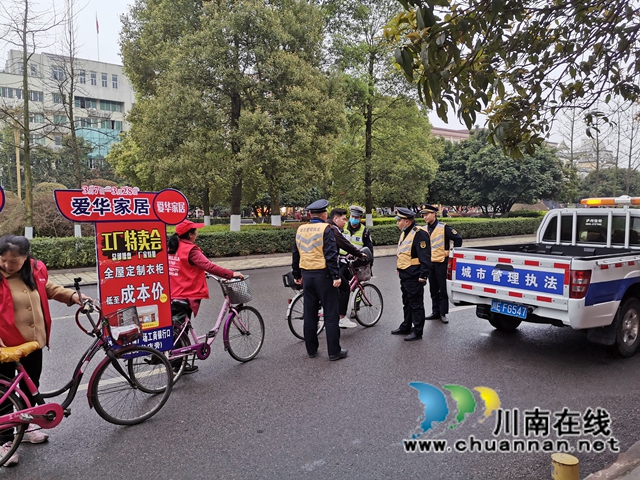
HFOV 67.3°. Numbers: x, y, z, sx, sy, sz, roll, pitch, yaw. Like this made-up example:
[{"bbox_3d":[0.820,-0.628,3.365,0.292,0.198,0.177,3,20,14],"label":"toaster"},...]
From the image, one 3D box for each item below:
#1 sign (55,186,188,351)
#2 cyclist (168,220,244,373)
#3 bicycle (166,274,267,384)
[{"bbox_3d":[-1.725,0.268,4.220,1.130,1.500,0.060,-3,5,-35],"label":"sign"},{"bbox_3d":[-1.225,0.578,4.959,0.500,1.580,0.800,4,6,44],"label":"cyclist"},{"bbox_3d":[-1.163,0.856,4.804,0.580,1.050,1.700,3,6,41],"label":"bicycle"}]

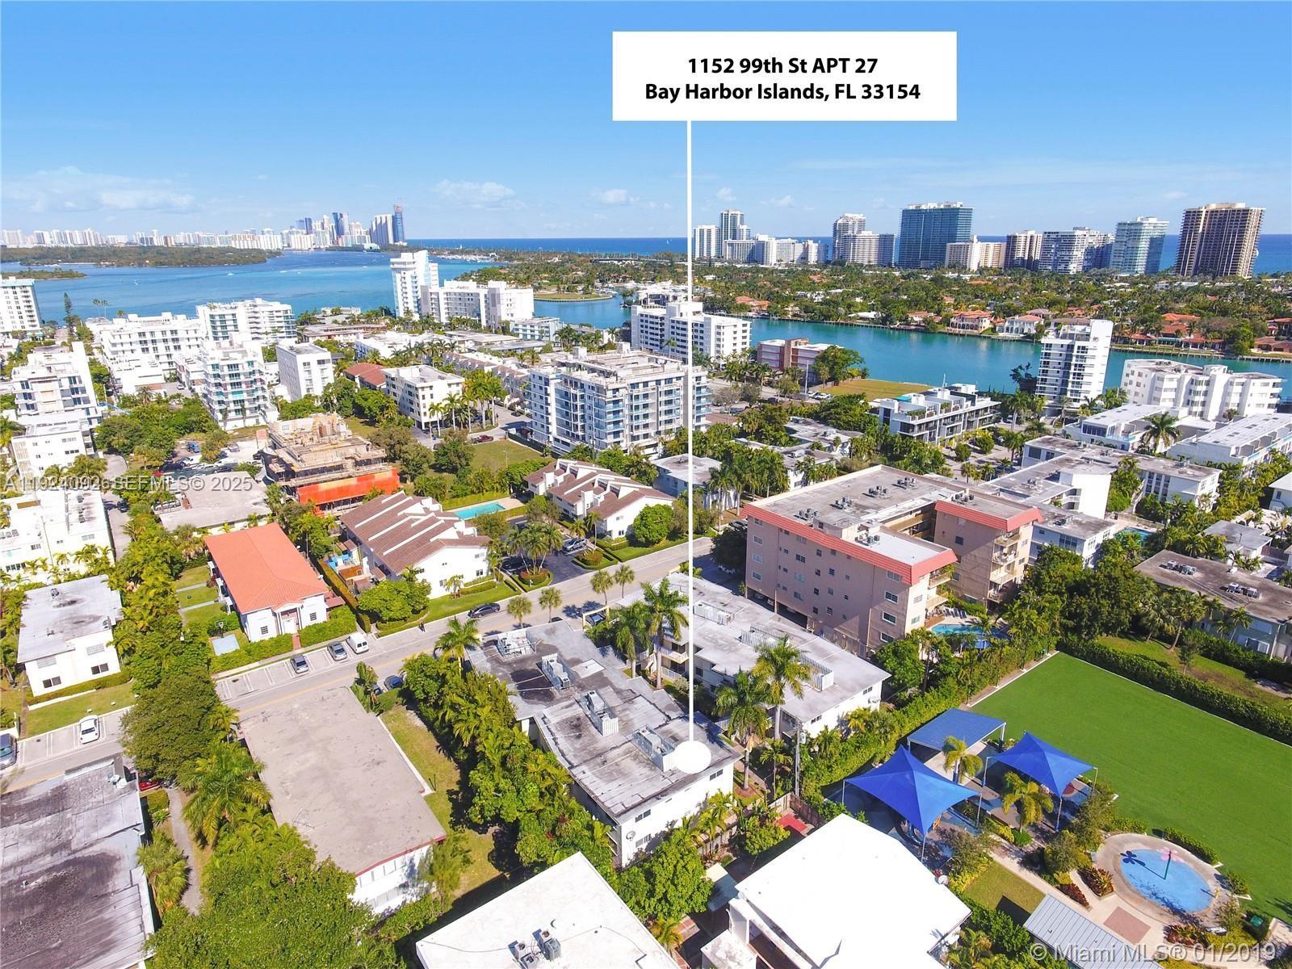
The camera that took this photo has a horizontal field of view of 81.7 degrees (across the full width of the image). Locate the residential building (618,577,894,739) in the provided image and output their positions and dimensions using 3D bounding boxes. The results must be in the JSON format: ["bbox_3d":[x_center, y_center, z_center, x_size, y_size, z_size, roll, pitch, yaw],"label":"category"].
[{"bbox_3d":[13.031,22.293,102.279,15.880,5.820,36.870,-14,23,-34],"label":"residential building"}]

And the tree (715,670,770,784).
[{"bbox_3d":[10.780,26.700,80.390,5.000,14.300,5.000,0,18,0],"label":"tree"}]

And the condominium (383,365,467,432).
[{"bbox_3d":[-74.510,-30.070,251.390,15.500,14.600,35.000,-14,23,-34],"label":"condominium"}]

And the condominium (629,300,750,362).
[{"bbox_3d":[22.156,-79.391,379.443,27.690,23.160,61.020,-14,23,-34],"label":"condominium"}]

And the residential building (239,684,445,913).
[{"bbox_3d":[-31.132,31.828,75.216,11.703,6.255,29.055,-14,23,-34],"label":"residential building"}]

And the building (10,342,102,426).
[{"bbox_3d":[-175.957,-26.874,224.047,17.655,24.717,36.319,-14,23,-34],"label":"building"}]

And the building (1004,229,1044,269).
[{"bbox_3d":[505.113,-308.804,1001.547,44.389,59.522,18.159,-9,20,-25],"label":"building"}]

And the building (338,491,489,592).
[{"bbox_3d":[-42.129,9.672,136.582,18.159,9.483,31.678,-14,23,-34],"label":"building"}]

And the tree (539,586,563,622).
[{"bbox_3d":[-14.866,18.574,114.604,3.632,6.255,3.632,0,18,0],"label":"tree"}]

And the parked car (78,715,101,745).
[{"bbox_3d":[-67.239,29.527,90.284,1.820,1.450,4.600,-13,22,-32],"label":"parked car"}]

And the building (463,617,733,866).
[{"bbox_3d":[-6.916,27.150,88.059,15.760,5.820,36.640,-14,23,-34],"label":"building"}]

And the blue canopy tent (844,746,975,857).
[{"bbox_3d":[26.766,31.455,75.397,9.181,6.255,9.181,-13,22,-34],"label":"blue canopy tent"}]

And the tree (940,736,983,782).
[{"bbox_3d":[33.551,30.366,79.571,4.000,5.600,4.000,8,20,24],"label":"tree"}]

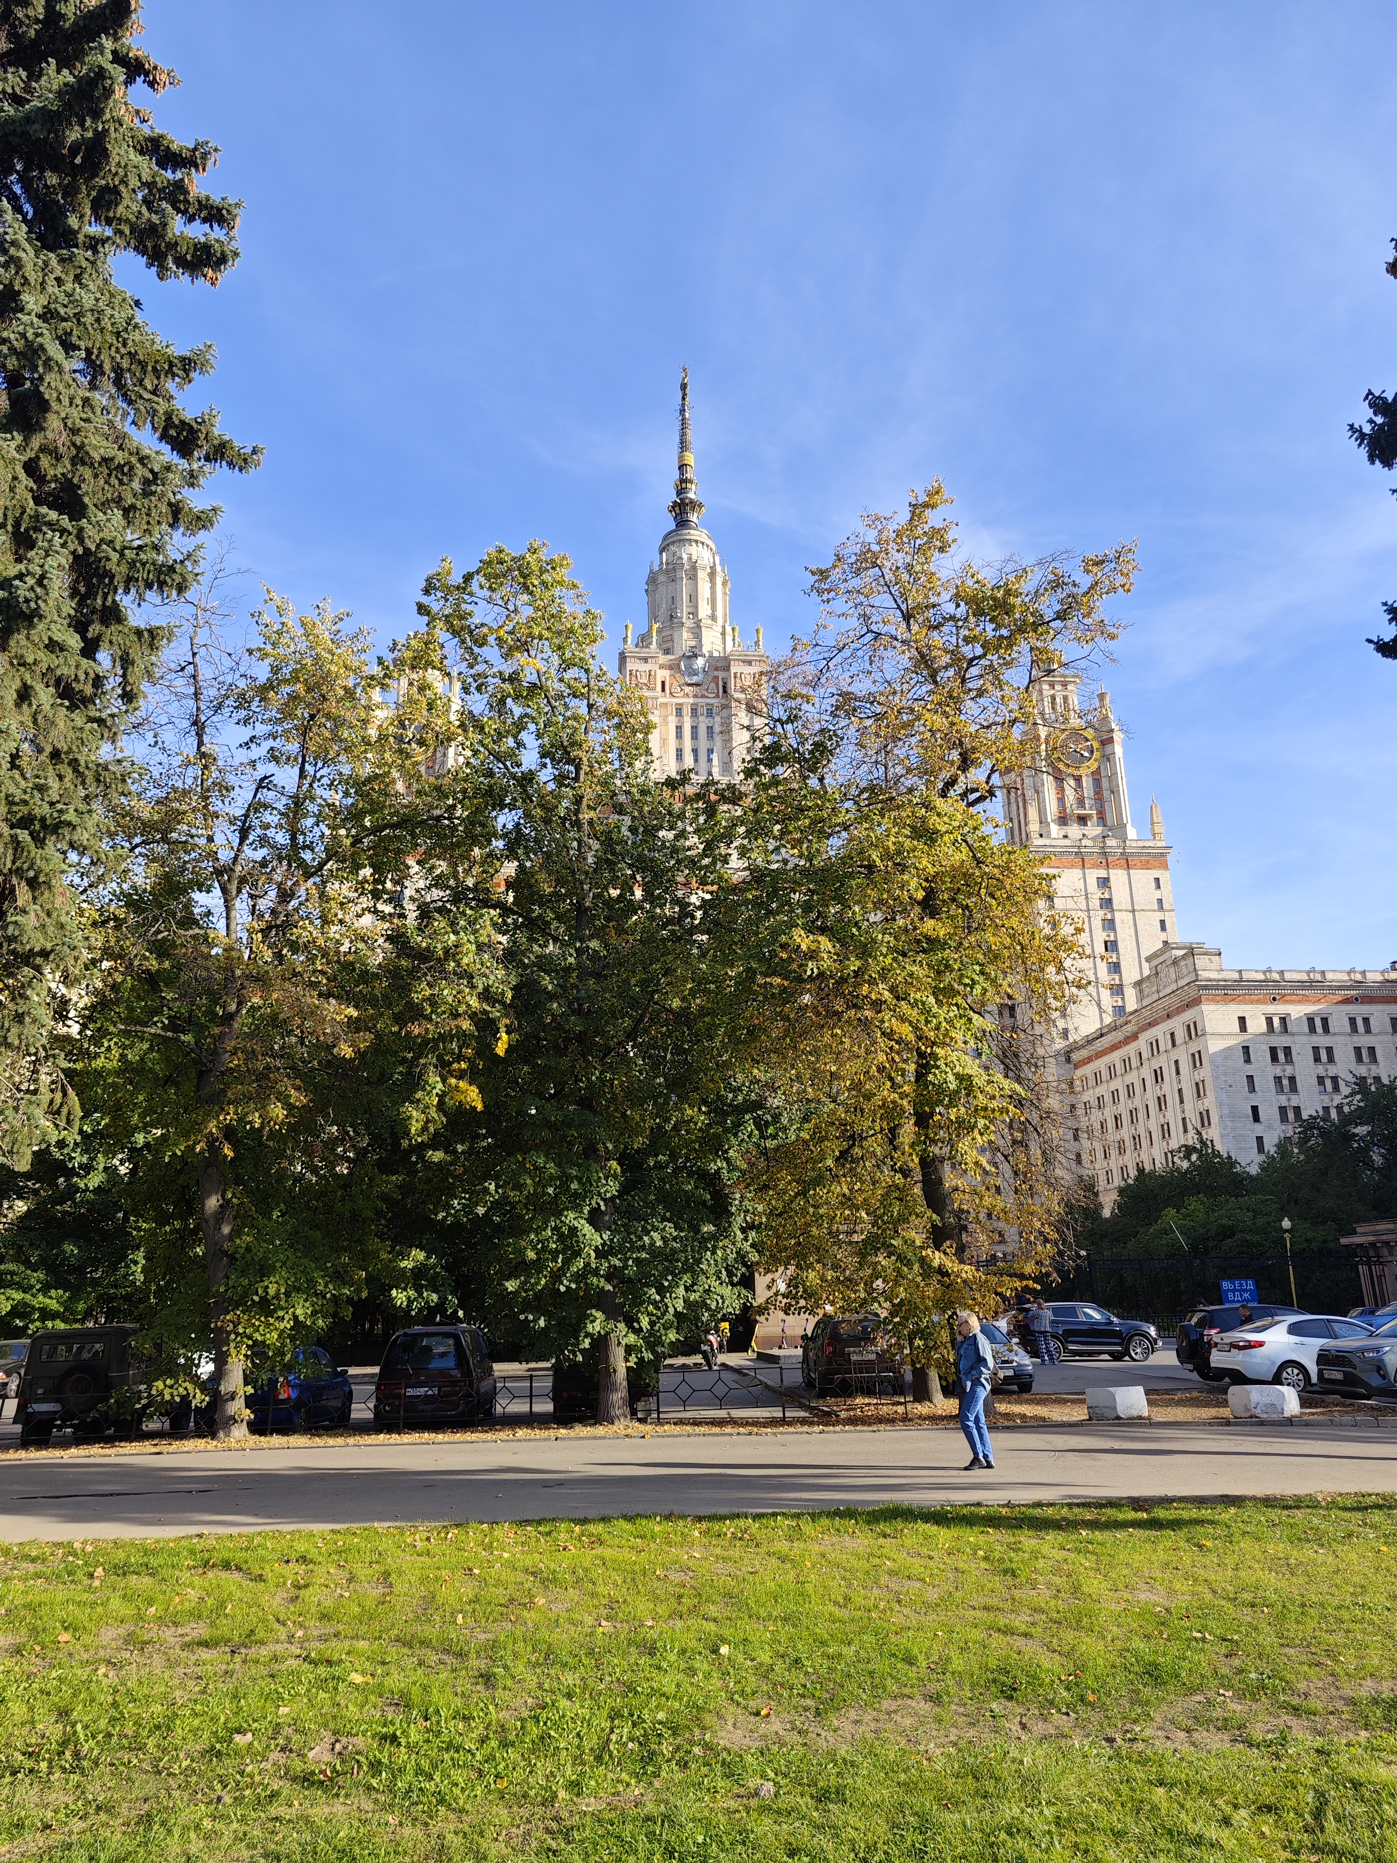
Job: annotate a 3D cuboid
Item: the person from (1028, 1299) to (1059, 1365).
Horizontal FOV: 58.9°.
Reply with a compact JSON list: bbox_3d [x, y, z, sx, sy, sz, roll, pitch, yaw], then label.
[{"bbox_3d":[9.658,11.234,34.759,0.600,1.770,0.500,7,-19,-24],"label":"person"}]

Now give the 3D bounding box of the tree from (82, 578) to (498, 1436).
[{"bbox_3d":[-6.732,0.466,20.292,6.700,14.500,6.300,5,-18,-19],"label":"tree"}]

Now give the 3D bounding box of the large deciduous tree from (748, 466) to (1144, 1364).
[{"bbox_3d":[4.300,-0.580,21.855,6.900,17.000,6.400,-5,-17,11],"label":"large deciduous tree"}]

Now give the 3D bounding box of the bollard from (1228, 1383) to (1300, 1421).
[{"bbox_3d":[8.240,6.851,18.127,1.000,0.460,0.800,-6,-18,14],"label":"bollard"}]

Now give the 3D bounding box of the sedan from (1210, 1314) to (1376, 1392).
[{"bbox_3d":[13.063,8.826,26.043,4.380,1.470,1.700,2,-17,-12],"label":"sedan"}]

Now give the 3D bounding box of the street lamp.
[{"bbox_3d":[25.283,14.731,52.387,0.500,5.200,0.500,-9,-19,23],"label":"street lamp"}]

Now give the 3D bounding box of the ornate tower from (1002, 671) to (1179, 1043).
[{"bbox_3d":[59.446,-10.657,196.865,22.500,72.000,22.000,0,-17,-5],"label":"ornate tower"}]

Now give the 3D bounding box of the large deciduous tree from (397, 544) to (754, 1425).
[{"bbox_3d":[-1.903,0.064,21.681,6.200,15.900,6.200,0,-17,-4],"label":"large deciduous tree"}]

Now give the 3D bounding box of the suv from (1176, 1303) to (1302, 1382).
[{"bbox_3d":[13.608,9.554,28.861,4.500,1.710,1.820,2,-17,-12],"label":"suv"}]

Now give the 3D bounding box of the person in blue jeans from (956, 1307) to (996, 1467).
[{"bbox_3d":[3.047,5.029,13.621,0.460,1.640,0.500,1,-17,-8],"label":"person in blue jeans"}]

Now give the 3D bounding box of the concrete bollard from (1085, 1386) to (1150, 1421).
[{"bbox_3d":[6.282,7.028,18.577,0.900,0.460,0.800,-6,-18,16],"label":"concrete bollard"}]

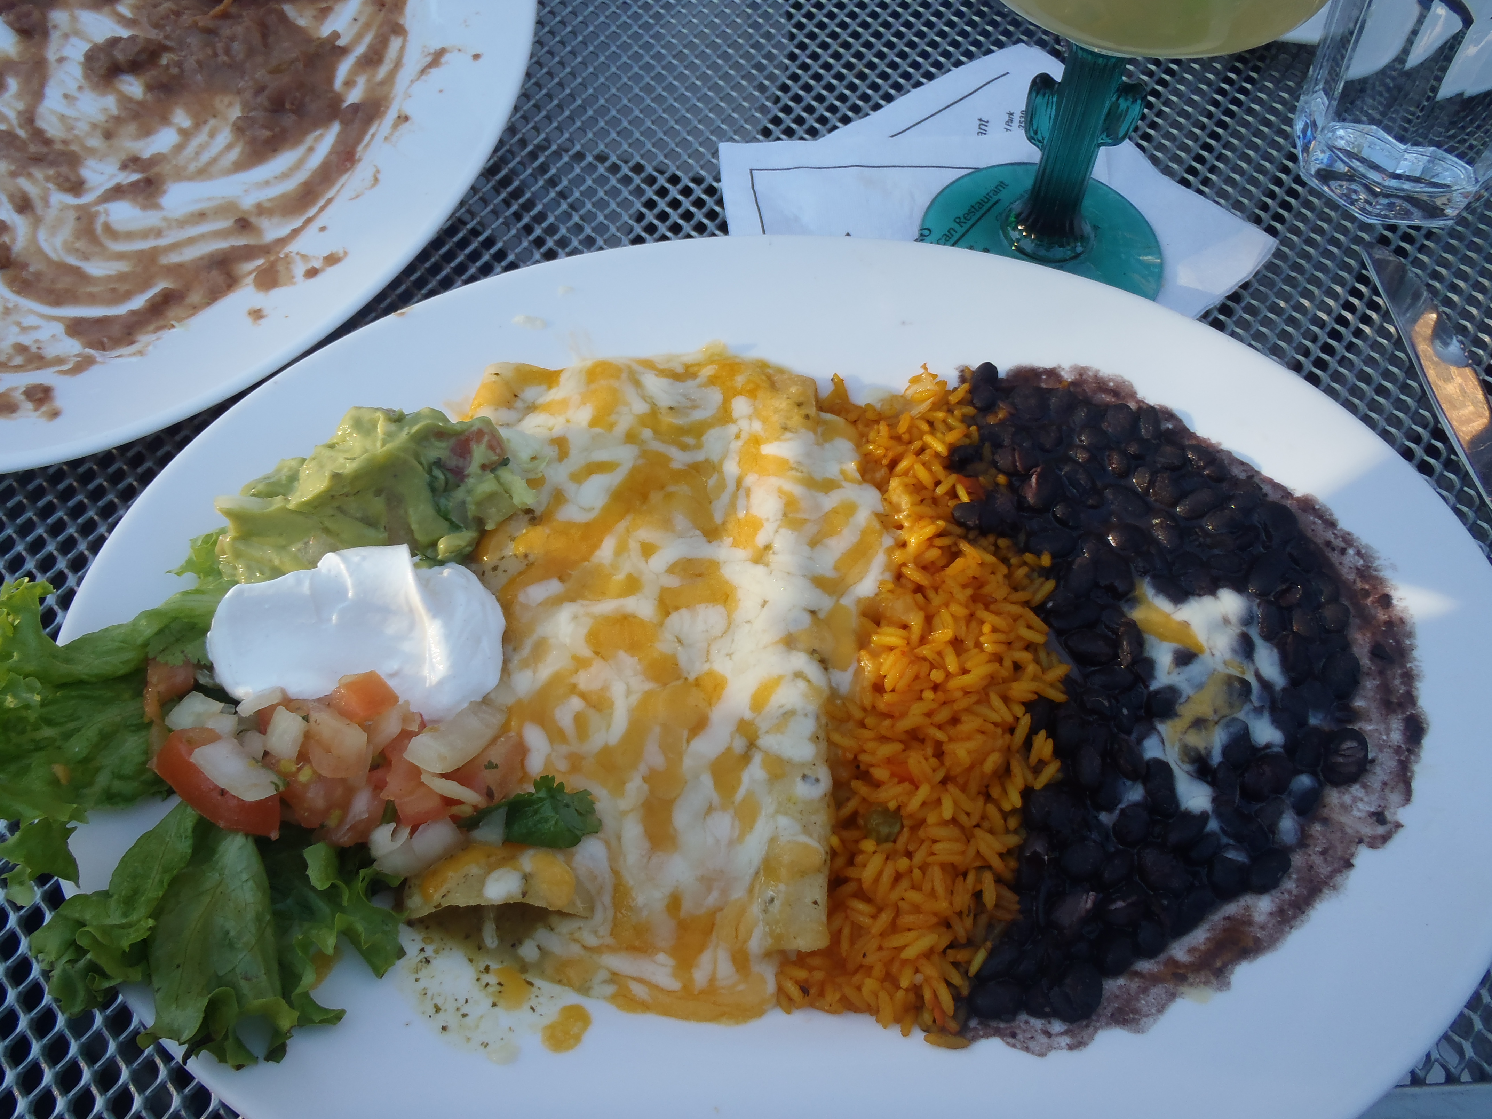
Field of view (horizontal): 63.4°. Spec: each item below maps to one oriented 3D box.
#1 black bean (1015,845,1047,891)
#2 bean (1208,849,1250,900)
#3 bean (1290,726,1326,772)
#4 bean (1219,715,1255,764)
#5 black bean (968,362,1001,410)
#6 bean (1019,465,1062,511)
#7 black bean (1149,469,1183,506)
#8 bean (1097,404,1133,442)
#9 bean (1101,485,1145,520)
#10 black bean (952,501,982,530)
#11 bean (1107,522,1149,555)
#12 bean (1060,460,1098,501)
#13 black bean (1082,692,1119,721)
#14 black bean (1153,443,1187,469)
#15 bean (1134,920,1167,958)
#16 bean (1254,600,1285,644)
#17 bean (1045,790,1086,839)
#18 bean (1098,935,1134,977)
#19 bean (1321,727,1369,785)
[{"bbox_3d":[0.064,0.069,0.272,0.007,0.007,0.011,11,61,5],"label":"black bean"},{"bbox_3d":[0.109,0.071,0.272,0.009,0.008,0.012,11,60,5],"label":"bean"},{"bbox_3d":[0.136,0.046,0.293,0.007,0.007,0.012,17,61,8],"label":"bean"},{"bbox_3d":[0.117,0.043,0.288,0.008,0.007,0.012,7,60,2],"label":"bean"},{"bbox_3d":[0.065,-0.047,0.330,0.008,0.007,0.015,14,61,6],"label":"black bean"},{"bbox_3d":[0.079,-0.019,0.322,0.010,0.009,0.014,25,63,12],"label":"bean"},{"bbox_3d":[0.111,-0.019,0.318,0.008,0.007,0.011,-4,60,-5],"label":"black bean"},{"bbox_3d":[0.103,-0.038,0.337,0.009,0.008,0.012,-1,60,-2],"label":"bean"},{"bbox_3d":[0.100,-0.015,0.319,0.013,0.007,0.008,33,65,16],"label":"bean"},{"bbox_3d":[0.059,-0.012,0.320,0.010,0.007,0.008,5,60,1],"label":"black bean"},{"bbox_3d":[0.100,-0.005,0.315,0.011,0.007,0.009,15,61,7],"label":"bean"},{"bbox_3d":[0.089,-0.021,0.324,0.008,0.007,0.013,-25,63,-15],"label":"bean"},{"bbox_3d":[0.087,0.036,0.297,0.009,0.007,0.007,19,61,10],"label":"black bean"},{"bbox_3d":[0.117,-0.028,0.331,0.009,0.007,0.007,16,61,8],"label":"black bean"},{"bbox_3d":[0.089,0.084,0.266,0.007,0.007,0.009,1,60,0],"label":"bean"},{"bbox_3d":[0.134,0.016,0.308,0.007,0.007,0.011,0,60,-1],"label":"bean"},{"bbox_3d":[0.074,0.059,0.281,0.010,0.008,0.012,-13,61,-9],"label":"bean"},{"bbox_3d":[0.083,0.089,0.271,0.007,0.007,0.010,36,66,18],"label":"bean"},{"bbox_3d":[0.146,0.048,0.293,0.010,0.009,0.015,23,62,11],"label":"bean"}]

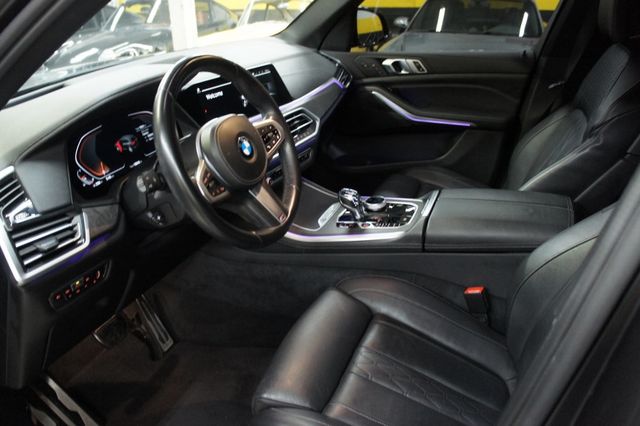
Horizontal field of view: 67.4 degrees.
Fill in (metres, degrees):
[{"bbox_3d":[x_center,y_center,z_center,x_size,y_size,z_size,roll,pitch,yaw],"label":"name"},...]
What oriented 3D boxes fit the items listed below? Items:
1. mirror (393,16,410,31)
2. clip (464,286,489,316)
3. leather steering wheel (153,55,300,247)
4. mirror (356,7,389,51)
[{"bbox_3d":[0.934,-2.176,5.500,0.200,0.140,0.120,9,26,18],"label":"mirror"},{"bbox_3d":[0.351,0.200,1.073,0.038,0.062,0.026,-5,20,43],"label":"clip"},{"bbox_3d":[-0.172,-0.111,0.925,0.110,0.372,0.372,-15,14,31],"label":"leather steering wheel"},{"bbox_3d":[0.193,-0.832,2.153,0.120,0.168,0.250,21,31,37],"label":"mirror"}]

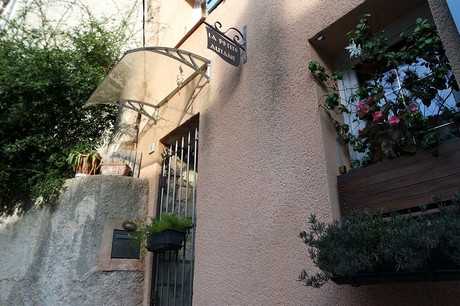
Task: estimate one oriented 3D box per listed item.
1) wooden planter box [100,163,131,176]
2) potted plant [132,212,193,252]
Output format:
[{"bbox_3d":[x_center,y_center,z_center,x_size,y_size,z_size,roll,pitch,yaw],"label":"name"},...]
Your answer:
[{"bbox_3d":[-1.344,0.235,3.618,0.300,0.155,0.170,-1,-23,0],"label":"wooden planter box"},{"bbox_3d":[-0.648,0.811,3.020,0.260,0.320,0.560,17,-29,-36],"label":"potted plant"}]

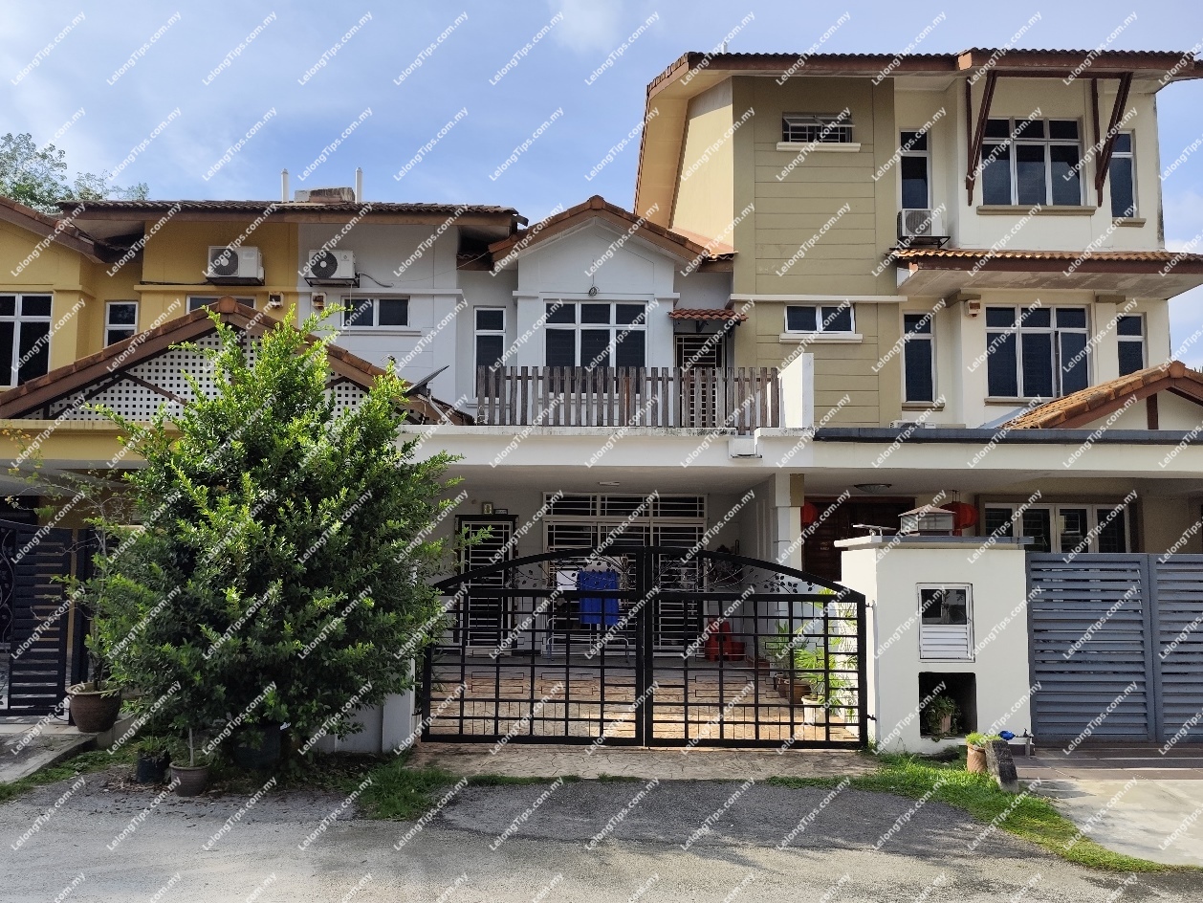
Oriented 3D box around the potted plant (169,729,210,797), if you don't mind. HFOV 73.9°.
[{"bbox_3d":[-3.012,2.278,5.850,0.310,0.460,0.310,1,-6,-1],"label":"potted plant"}]

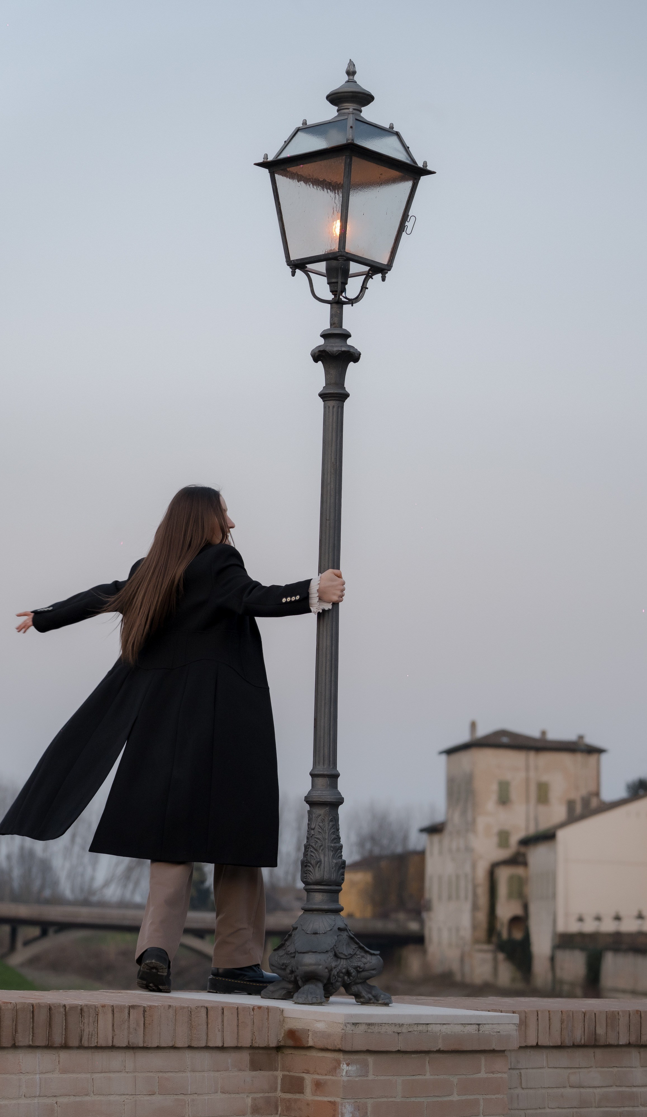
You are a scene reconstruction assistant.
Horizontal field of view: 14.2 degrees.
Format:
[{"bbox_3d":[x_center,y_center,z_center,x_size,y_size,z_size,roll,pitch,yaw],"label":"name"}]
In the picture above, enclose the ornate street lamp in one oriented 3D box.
[{"bbox_3d":[0.068,-0.131,8.733,0.450,3.186,0.450,9,-11,-42],"label":"ornate street lamp"}]

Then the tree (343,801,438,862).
[{"bbox_3d":[7.159,31.945,275.892,10.000,12.215,10.000,2,-8,0],"label":"tree"}]

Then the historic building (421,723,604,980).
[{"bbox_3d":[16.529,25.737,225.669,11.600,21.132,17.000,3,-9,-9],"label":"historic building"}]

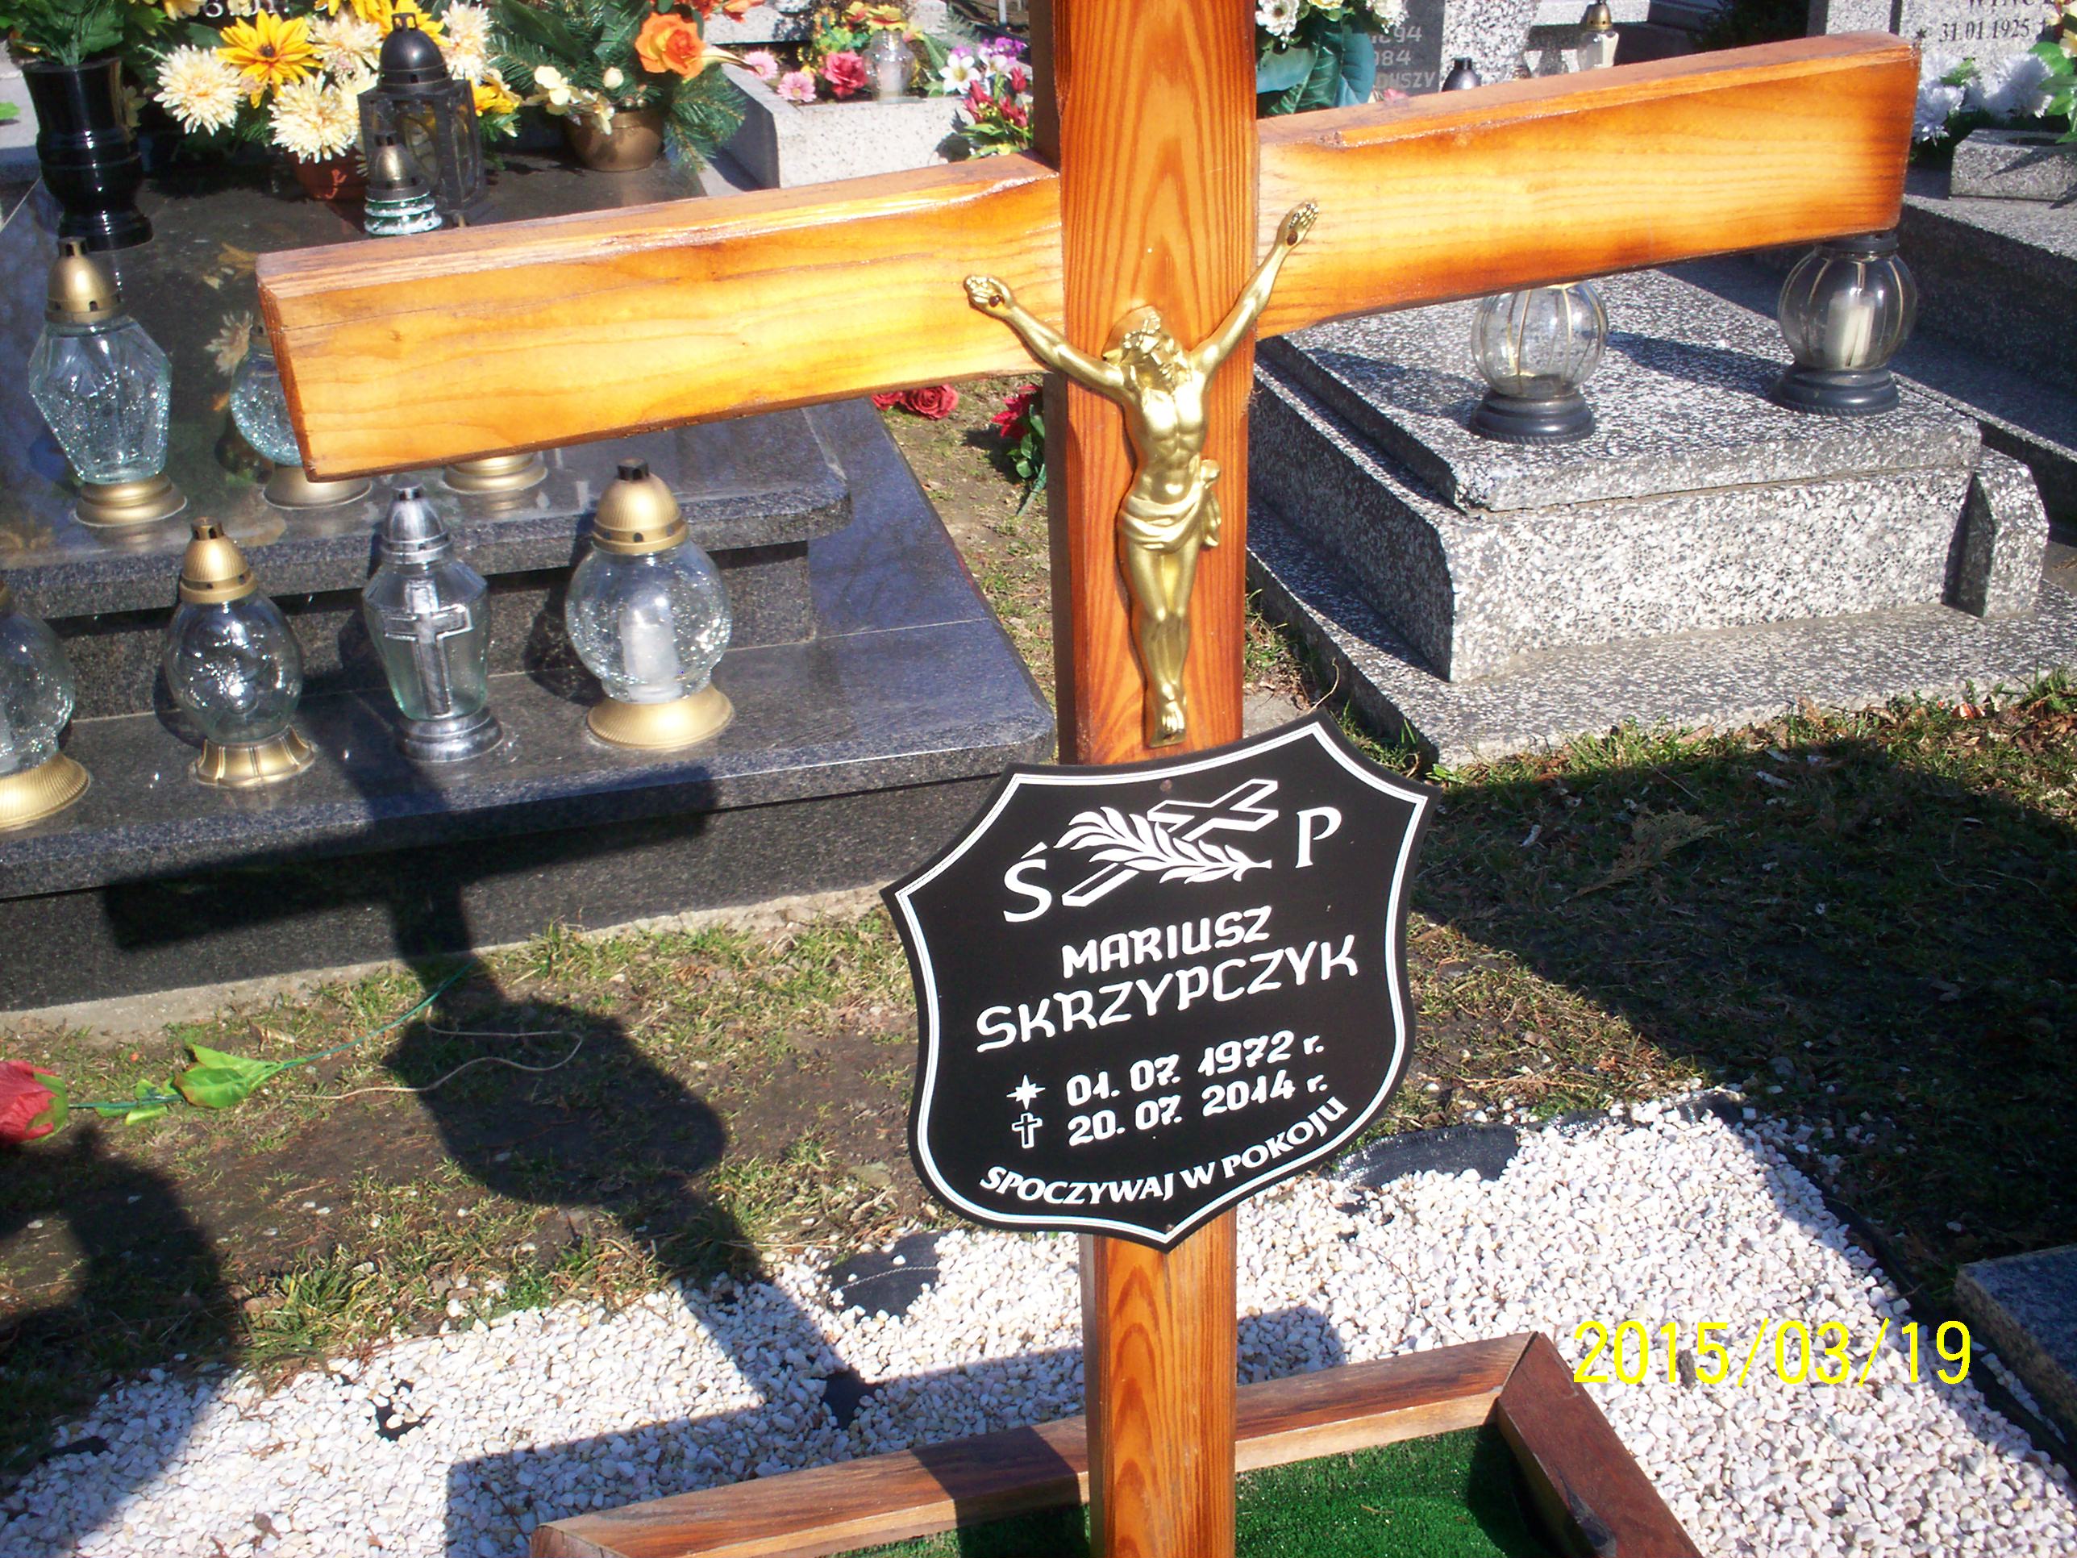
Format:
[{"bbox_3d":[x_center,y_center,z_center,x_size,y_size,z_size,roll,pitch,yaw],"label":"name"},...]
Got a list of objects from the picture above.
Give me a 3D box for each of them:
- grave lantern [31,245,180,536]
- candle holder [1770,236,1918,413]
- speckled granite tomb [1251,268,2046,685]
[{"bbox_3d":[-1.156,-0.498,2.666,0.168,0.327,0.168,-7,28,-11],"label":"grave lantern"},{"bbox_3d":[1.119,-0.673,2.965,0.186,0.302,0.186,-7,28,-11],"label":"candle holder"},{"bbox_3d":[0.792,-0.617,3.493,0.851,0.264,1.450,-7,28,-11],"label":"speckled granite tomb"}]

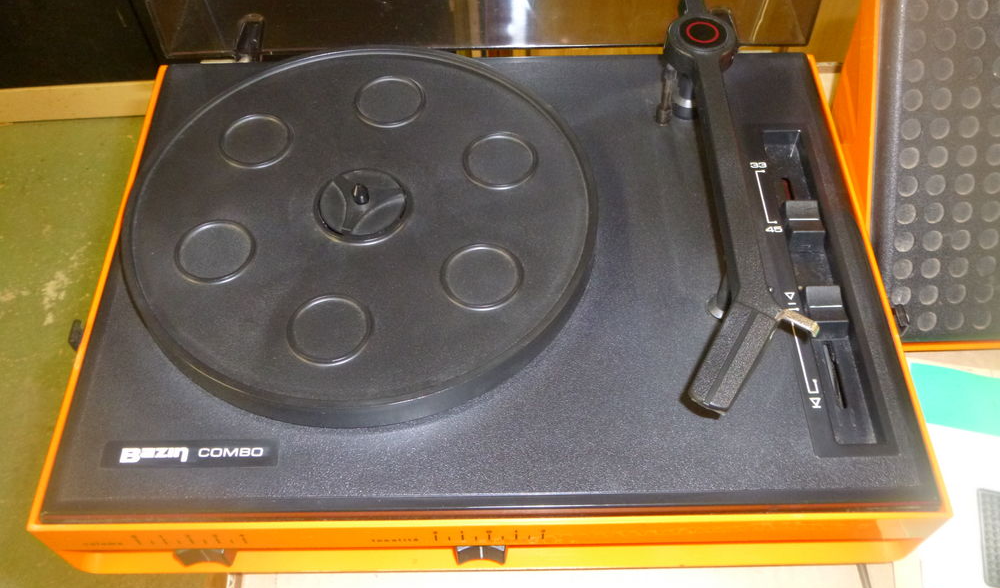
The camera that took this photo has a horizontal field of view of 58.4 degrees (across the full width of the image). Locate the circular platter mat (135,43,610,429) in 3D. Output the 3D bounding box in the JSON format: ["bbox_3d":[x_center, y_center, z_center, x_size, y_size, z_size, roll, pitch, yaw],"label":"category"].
[{"bbox_3d":[-0.063,-0.037,0.414,0.213,0.015,0.213,0,55,0],"label":"circular platter mat"}]

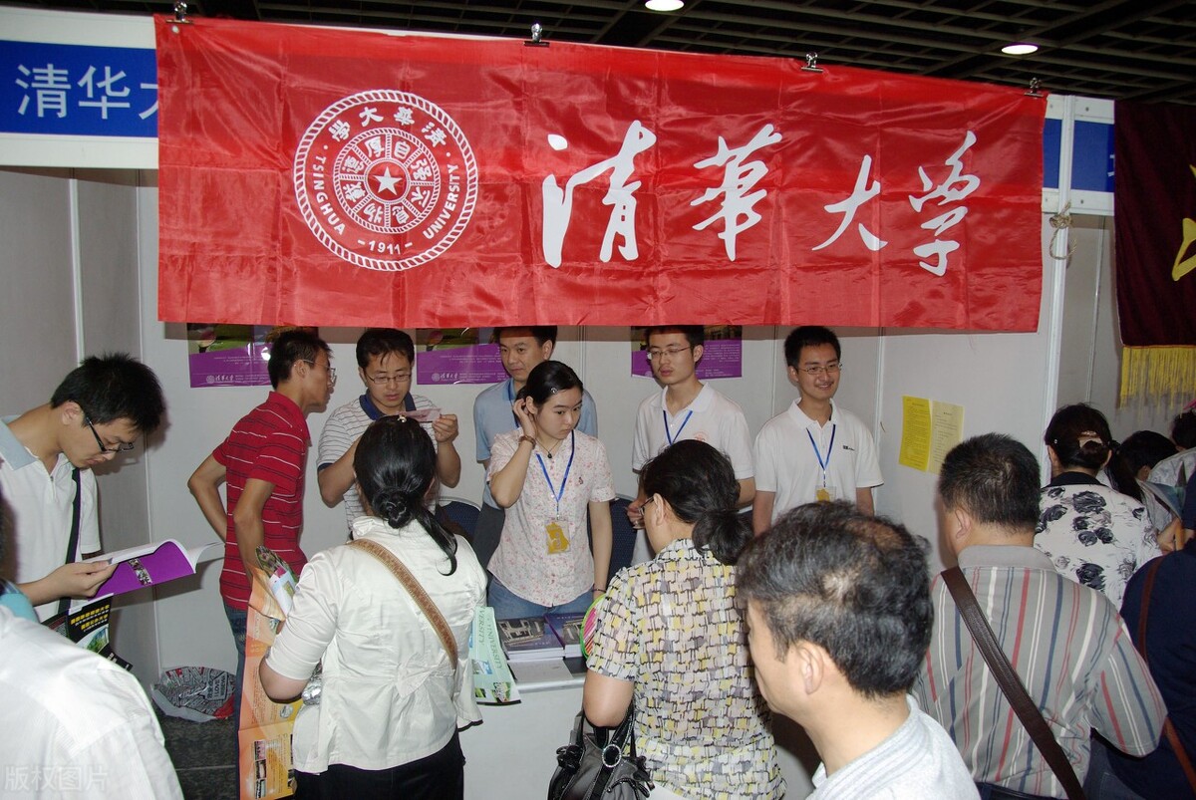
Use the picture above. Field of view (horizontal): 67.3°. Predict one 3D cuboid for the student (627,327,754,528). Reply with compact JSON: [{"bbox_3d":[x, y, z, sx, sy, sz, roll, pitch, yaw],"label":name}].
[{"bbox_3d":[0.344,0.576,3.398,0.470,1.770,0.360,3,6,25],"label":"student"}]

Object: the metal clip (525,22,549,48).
[{"bbox_3d":[-0.151,-0.905,2.229,0.062,0.058,0.035,-1,5,-15],"label":"metal clip"}]

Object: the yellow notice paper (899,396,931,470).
[{"bbox_3d":[1.210,0.129,3.436,0.006,0.268,0.180,-1,5,-15],"label":"yellow notice paper"}]

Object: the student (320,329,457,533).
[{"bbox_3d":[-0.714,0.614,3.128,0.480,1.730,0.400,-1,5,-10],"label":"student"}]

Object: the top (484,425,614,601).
[{"bbox_3d":[-0.167,0.410,3.158,0.430,0.610,0.280,-1,5,-9],"label":"top"}]

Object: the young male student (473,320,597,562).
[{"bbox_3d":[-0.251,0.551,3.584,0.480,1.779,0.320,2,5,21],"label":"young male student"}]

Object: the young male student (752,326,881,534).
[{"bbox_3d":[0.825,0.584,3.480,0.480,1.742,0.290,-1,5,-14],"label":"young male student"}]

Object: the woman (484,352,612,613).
[{"bbox_3d":[-0.168,0.668,3.181,0.440,1.619,0.310,-1,5,-9],"label":"woman"}]

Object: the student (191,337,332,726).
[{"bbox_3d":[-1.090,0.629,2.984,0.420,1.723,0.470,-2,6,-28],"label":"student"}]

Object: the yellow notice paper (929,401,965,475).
[{"bbox_3d":[1.258,0.148,3.253,0.006,0.268,0.180,-1,5,-15],"label":"yellow notice paper"}]

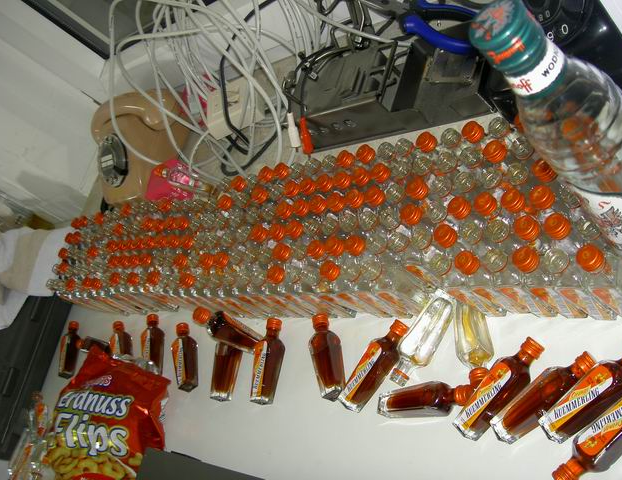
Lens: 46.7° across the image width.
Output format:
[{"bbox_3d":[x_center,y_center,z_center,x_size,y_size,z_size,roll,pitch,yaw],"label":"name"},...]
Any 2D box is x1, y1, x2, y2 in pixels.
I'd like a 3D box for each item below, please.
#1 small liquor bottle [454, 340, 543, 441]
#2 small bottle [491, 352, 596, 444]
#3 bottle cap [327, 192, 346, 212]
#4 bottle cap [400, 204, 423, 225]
[{"bbox_3d":[0.163,0.127,0.623,0.098,0.025,0.025,-54,39,7],"label":"small liquor bottle"},{"bbox_3d":[0.178,0.118,0.546,0.093,0.024,0.024,-47,41,16],"label":"small bottle"},{"bbox_3d":[0.027,-0.040,0.769,0.018,0.012,0.018,-6,59,44],"label":"bottle cap"},{"bbox_3d":[0.093,-0.024,0.666,0.018,0.012,0.018,-6,61,45],"label":"bottle cap"}]

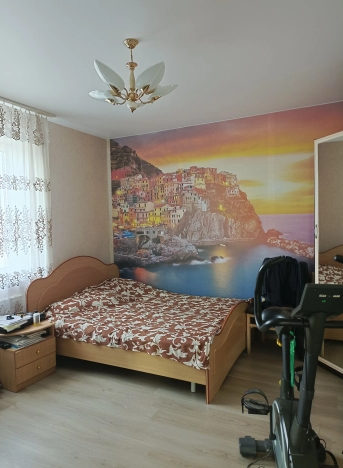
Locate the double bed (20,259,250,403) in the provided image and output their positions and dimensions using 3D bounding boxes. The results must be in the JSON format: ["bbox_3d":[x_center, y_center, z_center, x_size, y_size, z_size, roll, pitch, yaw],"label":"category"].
[{"bbox_3d":[-0.254,0.816,3.899,2.018,1.069,1.665,0,3,26],"label":"double bed"}]

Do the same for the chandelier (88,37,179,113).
[{"bbox_3d":[-0.267,-1.086,2.337,0.672,0.489,0.672,-1,2,0],"label":"chandelier"}]

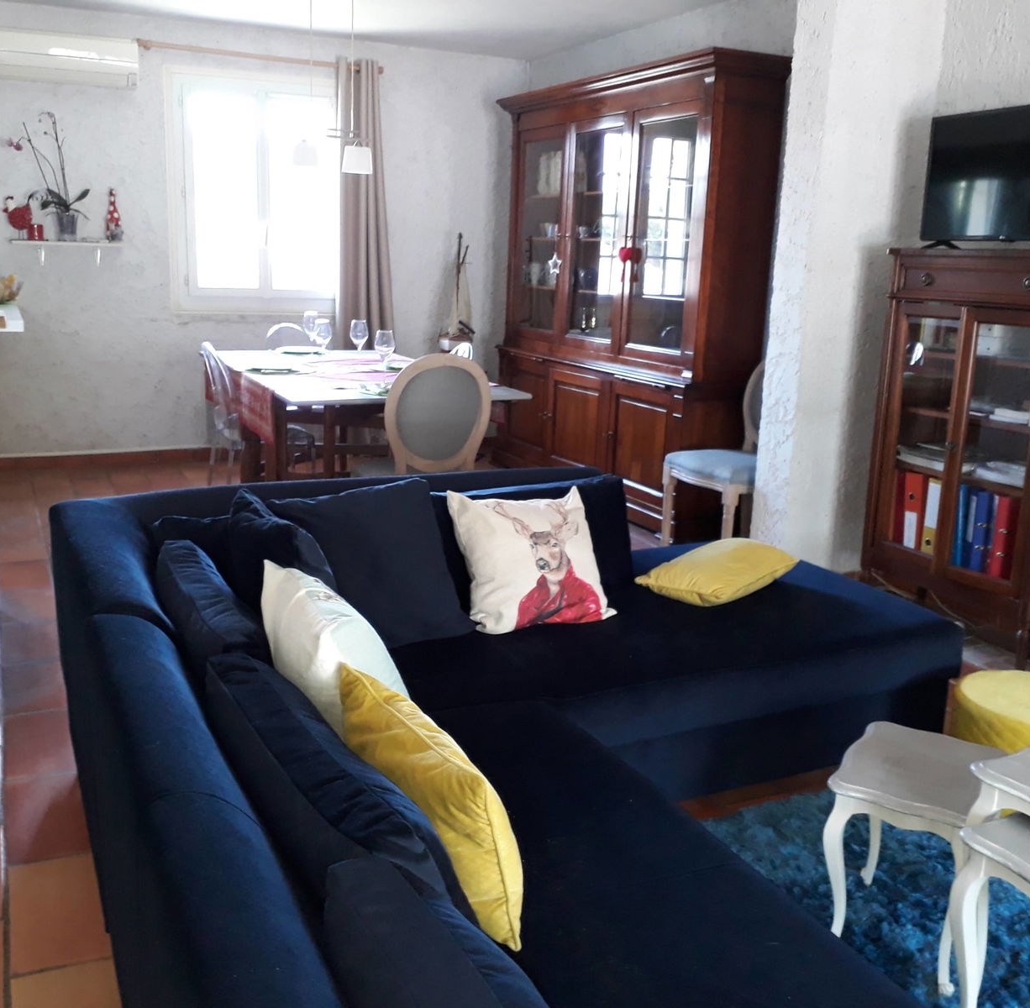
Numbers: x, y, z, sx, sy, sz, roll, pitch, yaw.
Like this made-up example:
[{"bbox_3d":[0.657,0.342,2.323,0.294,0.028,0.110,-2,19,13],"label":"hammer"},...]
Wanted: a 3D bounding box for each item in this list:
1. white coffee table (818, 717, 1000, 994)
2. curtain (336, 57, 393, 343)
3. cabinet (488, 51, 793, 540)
[{"bbox_3d":[0.792,0.692,2.063,0.290,0.370,0.355,11,16,33],"label":"white coffee table"},{"bbox_3d":[-0.926,-1.507,6.670,0.400,2.400,0.160,-5,15,-26],"label":"curtain"},{"bbox_3d":[0.509,-1.128,5.682,0.480,2.173,2.100,-5,15,-26],"label":"cabinet"}]

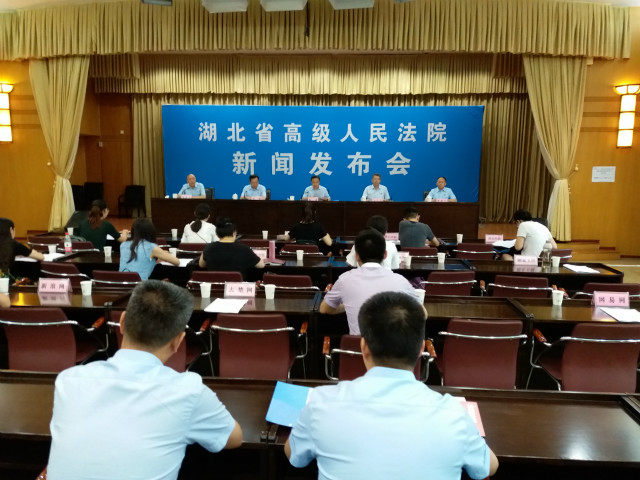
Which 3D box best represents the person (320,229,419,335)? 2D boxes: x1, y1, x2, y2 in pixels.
[{"bbox_3d":[0.279,0.561,3.017,0.560,1.280,0.750,1,8,4],"label":"person"}]

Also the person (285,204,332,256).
[{"bbox_3d":[-0.127,0.173,6.103,0.540,1.220,0.750,1,8,4],"label":"person"}]

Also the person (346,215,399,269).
[{"bbox_3d":[0.453,0.414,4.360,0.500,1.240,0.720,1,8,3],"label":"person"}]

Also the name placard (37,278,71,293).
[{"bbox_3d":[-1.924,0.329,3.794,0.205,0.100,0.085,1,7,3],"label":"name placard"}]

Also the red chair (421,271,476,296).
[{"bbox_3d":[1.018,0.621,4.422,0.550,0.800,0.560,0,8,-5],"label":"red chair"}]

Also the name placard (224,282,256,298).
[{"bbox_3d":[-0.535,0.329,3.512,0.205,0.096,0.075,1,8,1],"label":"name placard"}]

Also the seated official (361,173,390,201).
[{"bbox_3d":[1.017,-0.581,9.455,0.530,1.225,0.750,1,8,2],"label":"seated official"}]

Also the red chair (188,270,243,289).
[{"bbox_3d":[-0.783,0.614,4.304,0.550,0.810,0.570,1,8,4],"label":"red chair"}]

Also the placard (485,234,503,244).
[{"bbox_3d":[2.242,0.005,6.660,0.220,0.100,0.085,1,7,3],"label":"placard"}]

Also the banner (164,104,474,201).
[{"bbox_3d":[-0.024,-1.613,11.625,7.120,2.740,0.100,1,8,4],"label":"banner"}]

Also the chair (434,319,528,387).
[{"bbox_3d":[0.892,0.805,3.061,0.570,0.850,0.580,1,8,4],"label":"chair"}]

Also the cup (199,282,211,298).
[{"bbox_3d":[-0.760,0.340,3.452,0.075,0.087,0.075,1,8,0],"label":"cup"}]

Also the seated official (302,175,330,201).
[{"bbox_3d":[-0.075,-0.583,9.728,0.540,1.240,0.750,1,7,3],"label":"seated official"}]

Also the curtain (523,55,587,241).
[{"bbox_3d":[4.254,-1.620,9.372,1.133,3.386,0.350,1,8,0],"label":"curtain"}]

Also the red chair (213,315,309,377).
[{"bbox_3d":[-0.345,0.770,3.164,0.550,0.810,0.570,1,8,4],"label":"red chair"}]

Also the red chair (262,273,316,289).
[{"bbox_3d":[-0.197,0.641,4.136,0.570,0.850,0.580,2,8,9],"label":"red chair"}]

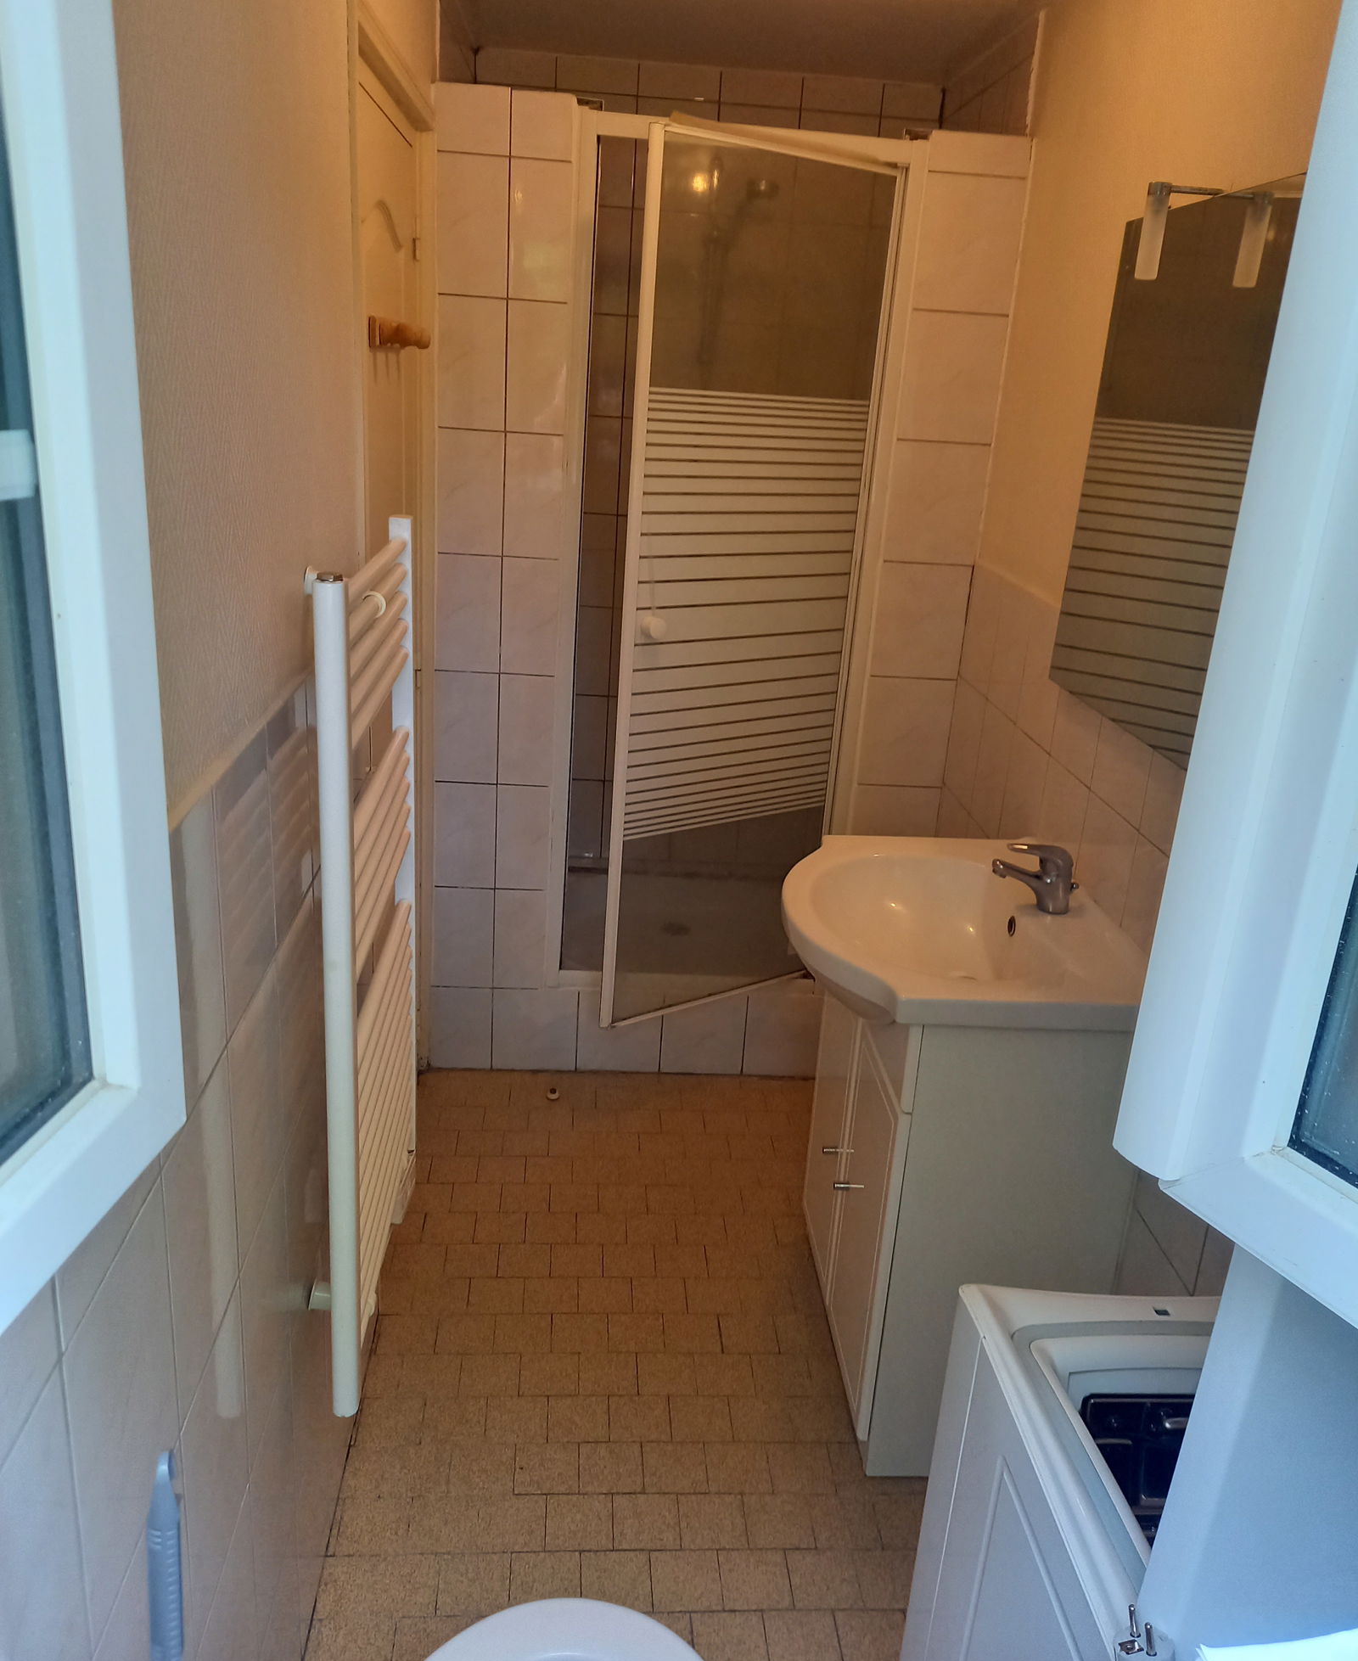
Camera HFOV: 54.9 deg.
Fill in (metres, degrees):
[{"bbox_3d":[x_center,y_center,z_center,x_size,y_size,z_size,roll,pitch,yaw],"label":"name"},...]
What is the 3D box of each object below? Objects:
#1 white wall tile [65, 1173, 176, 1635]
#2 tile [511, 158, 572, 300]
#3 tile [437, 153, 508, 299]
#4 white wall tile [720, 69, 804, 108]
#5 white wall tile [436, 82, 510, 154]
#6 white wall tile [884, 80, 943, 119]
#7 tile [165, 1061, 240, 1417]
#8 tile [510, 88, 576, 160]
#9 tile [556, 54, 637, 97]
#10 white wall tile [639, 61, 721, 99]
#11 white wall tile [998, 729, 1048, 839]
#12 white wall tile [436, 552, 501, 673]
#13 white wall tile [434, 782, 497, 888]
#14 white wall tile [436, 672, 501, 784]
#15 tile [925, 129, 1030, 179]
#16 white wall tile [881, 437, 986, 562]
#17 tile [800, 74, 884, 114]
[{"bbox_3d":[-0.400,0.410,0.938,0.010,0.252,0.200,2,19,-5],"label":"white wall tile"},{"bbox_3d":[-0.273,-1.167,2.553,0.116,0.250,0.010,2,19,-5],"label":"tile"},{"bbox_3d":[-0.396,-1.167,2.530,0.137,0.251,0.010,2,19,-5],"label":"tile"},{"bbox_3d":[0.205,-1.842,3.251,0.201,0.075,0.010,2,20,-5],"label":"white wall tile"},{"bbox_3d":[-0.387,-1.347,2.480,0.137,0.115,0.010,2,20,-5],"label":"white wall tile"},{"bbox_3d":[0.586,-1.827,3.283,0.151,0.074,0.010,2,20,-5],"label":"white wall tile"},{"bbox_3d":[-0.415,0.345,1.131,0.010,0.250,0.200,2,19,-5],"label":"tile"},{"bbox_3d":[-0.261,-1.340,2.494,0.116,0.114,0.010,2,19,-5],"label":"tile"},{"bbox_3d":[-0.199,-1.841,3.192,0.202,0.068,0.010,2,19,-5],"label":"tile"},{"bbox_3d":[0.003,-1.825,3.198,0.199,0.067,0.010,2,19,-5],"label":"white wall tile"},{"bbox_3d":[0.662,-0.051,2.499,0.010,0.250,0.201,2,20,-5],"label":"white wall tile"},{"bbox_3d":[-0.444,-0.459,2.771,0.136,0.250,0.010,2,19,-5],"label":"white wall tile"},{"bbox_3d":[-0.478,0.012,2.936,0.139,0.250,0.010,2,19,-5],"label":"white wall tile"},{"bbox_3d":[-0.462,-0.223,2.853,0.138,0.250,0.010,2,19,-5],"label":"white wall tile"},{"bbox_3d":[0.583,-1.319,2.556,0.198,0.071,0.010,2,19,-5],"label":"tile"},{"bbox_3d":[0.541,-0.693,2.771,0.198,0.250,0.010,2,19,-5],"label":"white wall tile"},{"bbox_3d":[0.403,-1.809,3.222,0.200,0.072,0.010,2,19,-5],"label":"tile"}]

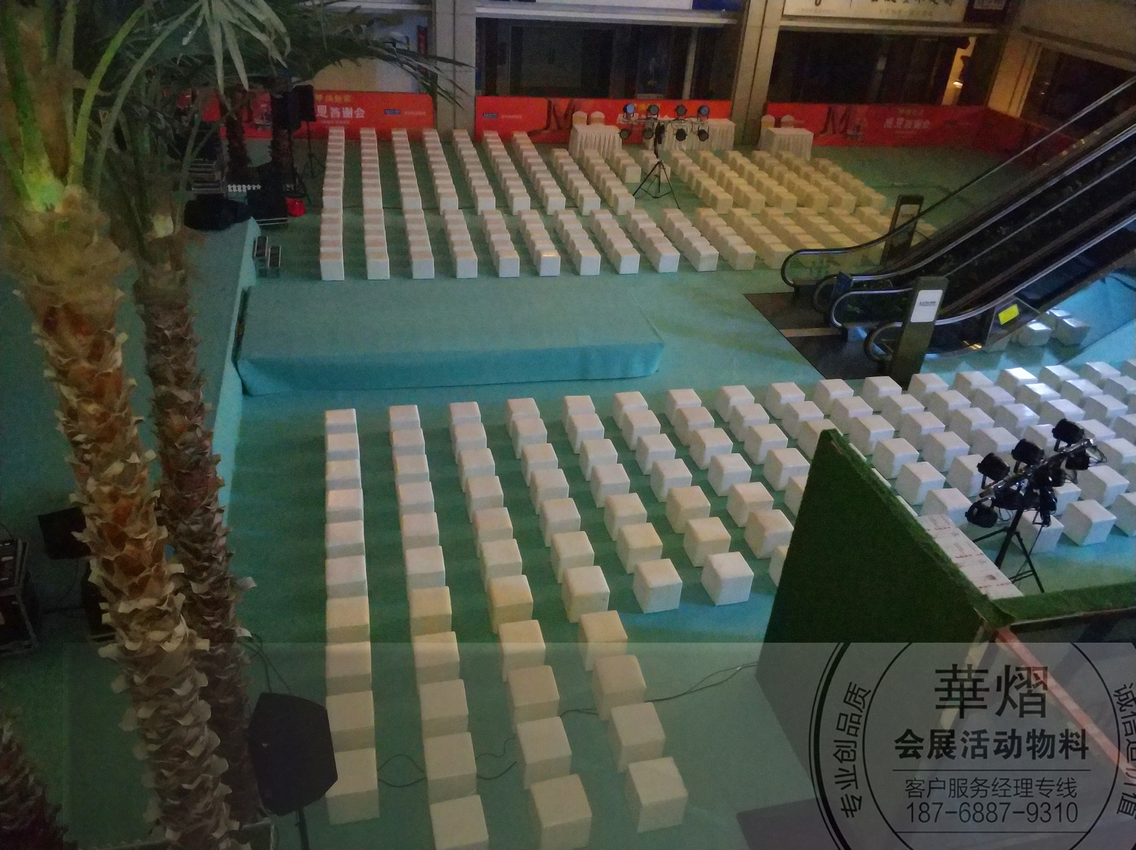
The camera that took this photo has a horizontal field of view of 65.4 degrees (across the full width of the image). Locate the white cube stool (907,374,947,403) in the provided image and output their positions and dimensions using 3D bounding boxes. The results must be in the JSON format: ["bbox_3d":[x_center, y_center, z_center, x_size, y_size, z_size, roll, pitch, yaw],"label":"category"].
[{"bbox_3d":[5.852,-0.556,14.418,0.400,0.395,0.402,-4,34,-14],"label":"white cube stool"}]

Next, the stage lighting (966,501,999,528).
[{"bbox_3d":[4.448,0.958,9.499,0.270,0.250,0.270,-6,19,-17],"label":"stage lighting"}]

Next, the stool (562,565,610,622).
[{"bbox_3d":[0.199,1.873,9.797,0.400,0.395,0.400,-4,33,-14],"label":"stool"}]

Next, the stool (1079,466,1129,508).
[{"bbox_3d":[7.481,0.868,12.397,0.400,0.395,0.400,-5,34,-16],"label":"stool"}]

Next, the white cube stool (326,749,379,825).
[{"bbox_3d":[-1.793,3.021,7.390,0.400,0.385,0.400,-4,33,-14],"label":"white cube stool"}]

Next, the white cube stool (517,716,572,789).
[{"bbox_3d":[-0.223,2.899,7.803,0.400,0.385,0.400,-5,33,-15],"label":"white cube stool"}]

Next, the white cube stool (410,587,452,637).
[{"bbox_3d":[-1.435,1.991,9.255,0.400,0.395,0.400,-3,33,-12],"label":"white cube stool"}]

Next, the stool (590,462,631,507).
[{"bbox_3d":[0.554,0.792,11.565,0.400,0.400,0.400,-4,33,-13],"label":"stool"}]

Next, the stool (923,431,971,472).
[{"bbox_3d":[5.446,0.380,12.732,0.400,0.395,0.400,-5,33,-15],"label":"stool"}]

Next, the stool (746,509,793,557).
[{"bbox_3d":[2.485,1.335,10.889,0.405,0.386,0.405,-5,33,-14],"label":"stool"}]

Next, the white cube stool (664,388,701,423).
[{"bbox_3d":[1.753,-0.268,13.415,0.400,0.400,0.400,-4,33,-13],"label":"white cube stool"}]

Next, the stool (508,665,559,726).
[{"bbox_3d":[-0.336,2.581,8.303,0.400,0.385,0.400,-4,33,-13],"label":"stool"}]

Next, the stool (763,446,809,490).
[{"bbox_3d":[3.008,0.613,12.181,0.400,0.400,0.400,-4,34,-14],"label":"stool"}]

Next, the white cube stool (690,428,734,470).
[{"bbox_3d":[2.033,0.332,12.493,0.400,0.395,0.402,-4,34,-15],"label":"white cube stool"}]

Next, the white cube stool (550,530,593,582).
[{"bbox_3d":[0.049,1.535,10.312,0.400,0.395,0.400,-5,33,-15],"label":"white cube stool"}]

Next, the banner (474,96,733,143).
[{"bbox_3d":[1.120,-8.920,26.050,7.700,1.260,0.060,-4,33,-13],"label":"banner"}]

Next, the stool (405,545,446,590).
[{"bbox_3d":[-1.595,1.666,9.896,0.400,0.395,0.402,-4,34,-14],"label":"stool"}]

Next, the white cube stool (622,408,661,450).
[{"bbox_3d":[1.053,0.078,12.721,0.405,0.386,0.405,-5,33,-15],"label":"white cube stool"}]

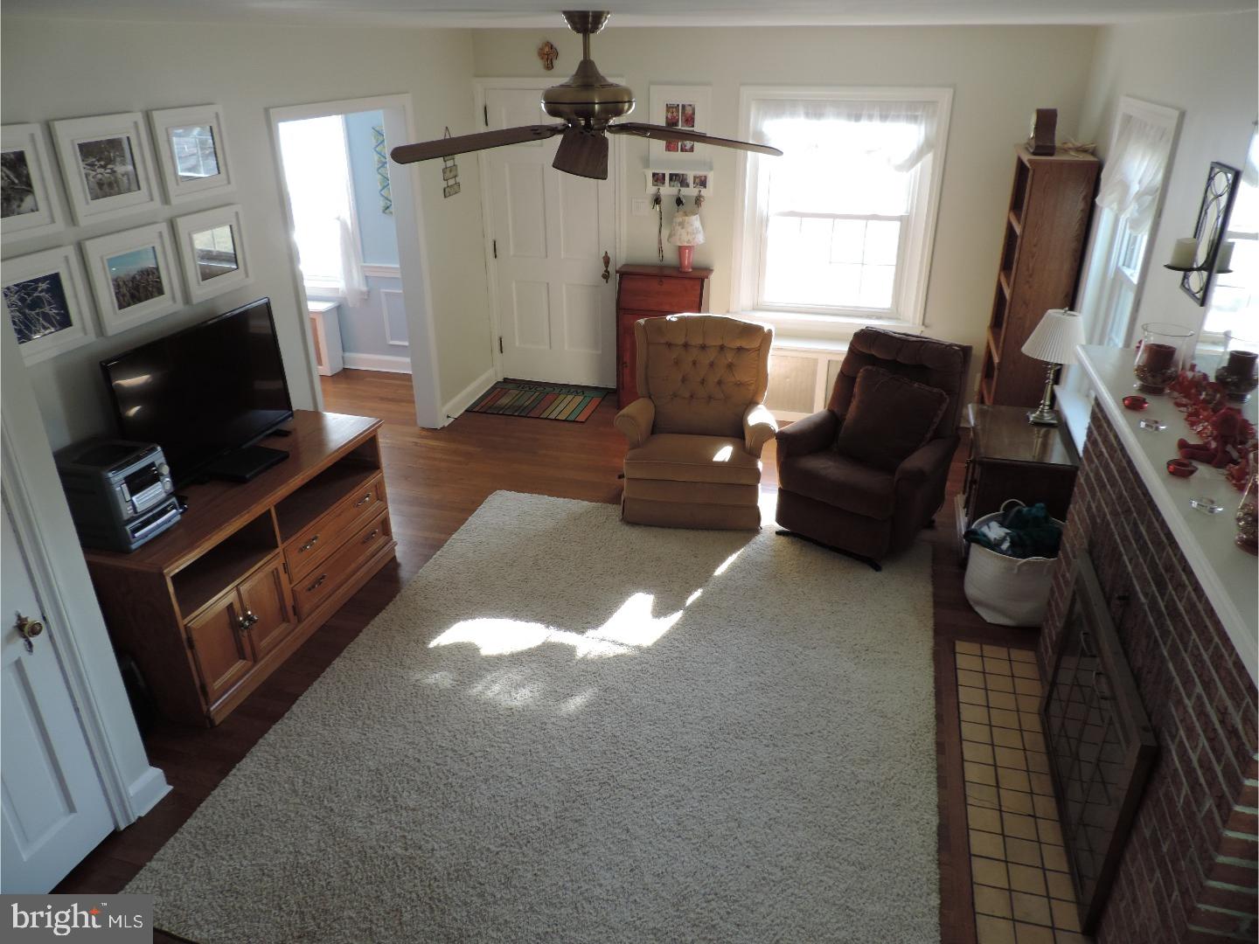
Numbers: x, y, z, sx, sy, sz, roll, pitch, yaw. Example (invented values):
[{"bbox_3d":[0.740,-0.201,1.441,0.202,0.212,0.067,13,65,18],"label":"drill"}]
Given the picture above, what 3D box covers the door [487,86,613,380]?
[{"bbox_3d":[-0.536,-1.602,6.195,0.910,2.040,0.060,7,27,15],"label":"door"}]

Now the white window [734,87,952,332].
[{"bbox_3d":[1.297,-1.663,5.556,1.260,1.445,0.140,7,27,15],"label":"white window"}]

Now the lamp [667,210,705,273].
[{"bbox_3d":[0.374,-1.506,5.760,0.250,0.375,0.250,0,26,0],"label":"lamp"}]

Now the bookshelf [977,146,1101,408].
[{"bbox_3d":[2.324,-0.929,5.120,0.323,1.781,0.817,7,27,15],"label":"bookshelf"}]

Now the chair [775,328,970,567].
[{"bbox_3d":[1.244,-0.162,4.510,0.790,0.960,0.860,18,32,33],"label":"chair"}]

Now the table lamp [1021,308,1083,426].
[{"bbox_3d":[2.140,-0.541,4.396,0.310,0.575,0.310,7,27,15],"label":"table lamp"}]

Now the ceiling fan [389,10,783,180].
[{"bbox_3d":[-0.113,-1.255,2.814,1.300,0.420,1.260,0,26,2],"label":"ceiling fan"}]

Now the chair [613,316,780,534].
[{"bbox_3d":[0.364,-0.300,4.778,0.840,0.980,0.840,3,26,7],"label":"chair"}]

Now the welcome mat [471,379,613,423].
[{"bbox_3d":[-0.656,-0.512,6.335,0.888,0.012,0.615,7,27,15],"label":"welcome mat"}]

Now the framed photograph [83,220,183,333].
[{"bbox_3d":[-1.889,-0.742,3.329,0.040,0.343,0.388,7,27,15],"label":"framed photograph"}]

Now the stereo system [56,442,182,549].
[{"bbox_3d":[-1.855,0.073,3.141,0.303,0.308,0.267,6,27,13],"label":"stereo system"}]

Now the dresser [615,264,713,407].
[{"bbox_3d":[0.233,-0.901,6.049,0.640,0.952,0.360,7,27,15],"label":"dresser"}]

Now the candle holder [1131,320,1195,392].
[{"bbox_3d":[1.698,-0.362,2.801,0.151,0.197,0.151,7,27,15],"label":"candle holder"}]

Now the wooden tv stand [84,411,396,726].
[{"bbox_3d":[-1.603,0.331,3.781,0.484,0.721,1.357,7,27,16],"label":"wooden tv stand"}]

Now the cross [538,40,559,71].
[{"bbox_3d":[-0.529,-2.685,5.636,0.140,0.175,0.030,7,27,15],"label":"cross"}]

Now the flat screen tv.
[{"bbox_3d":[-1.738,-0.308,3.610,0.182,0.590,0.903,8,27,16],"label":"flat screen tv"}]

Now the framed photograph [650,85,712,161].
[{"bbox_3d":[0.328,-2.239,5.636,0.404,0.469,0.035,7,27,15],"label":"framed photograph"}]

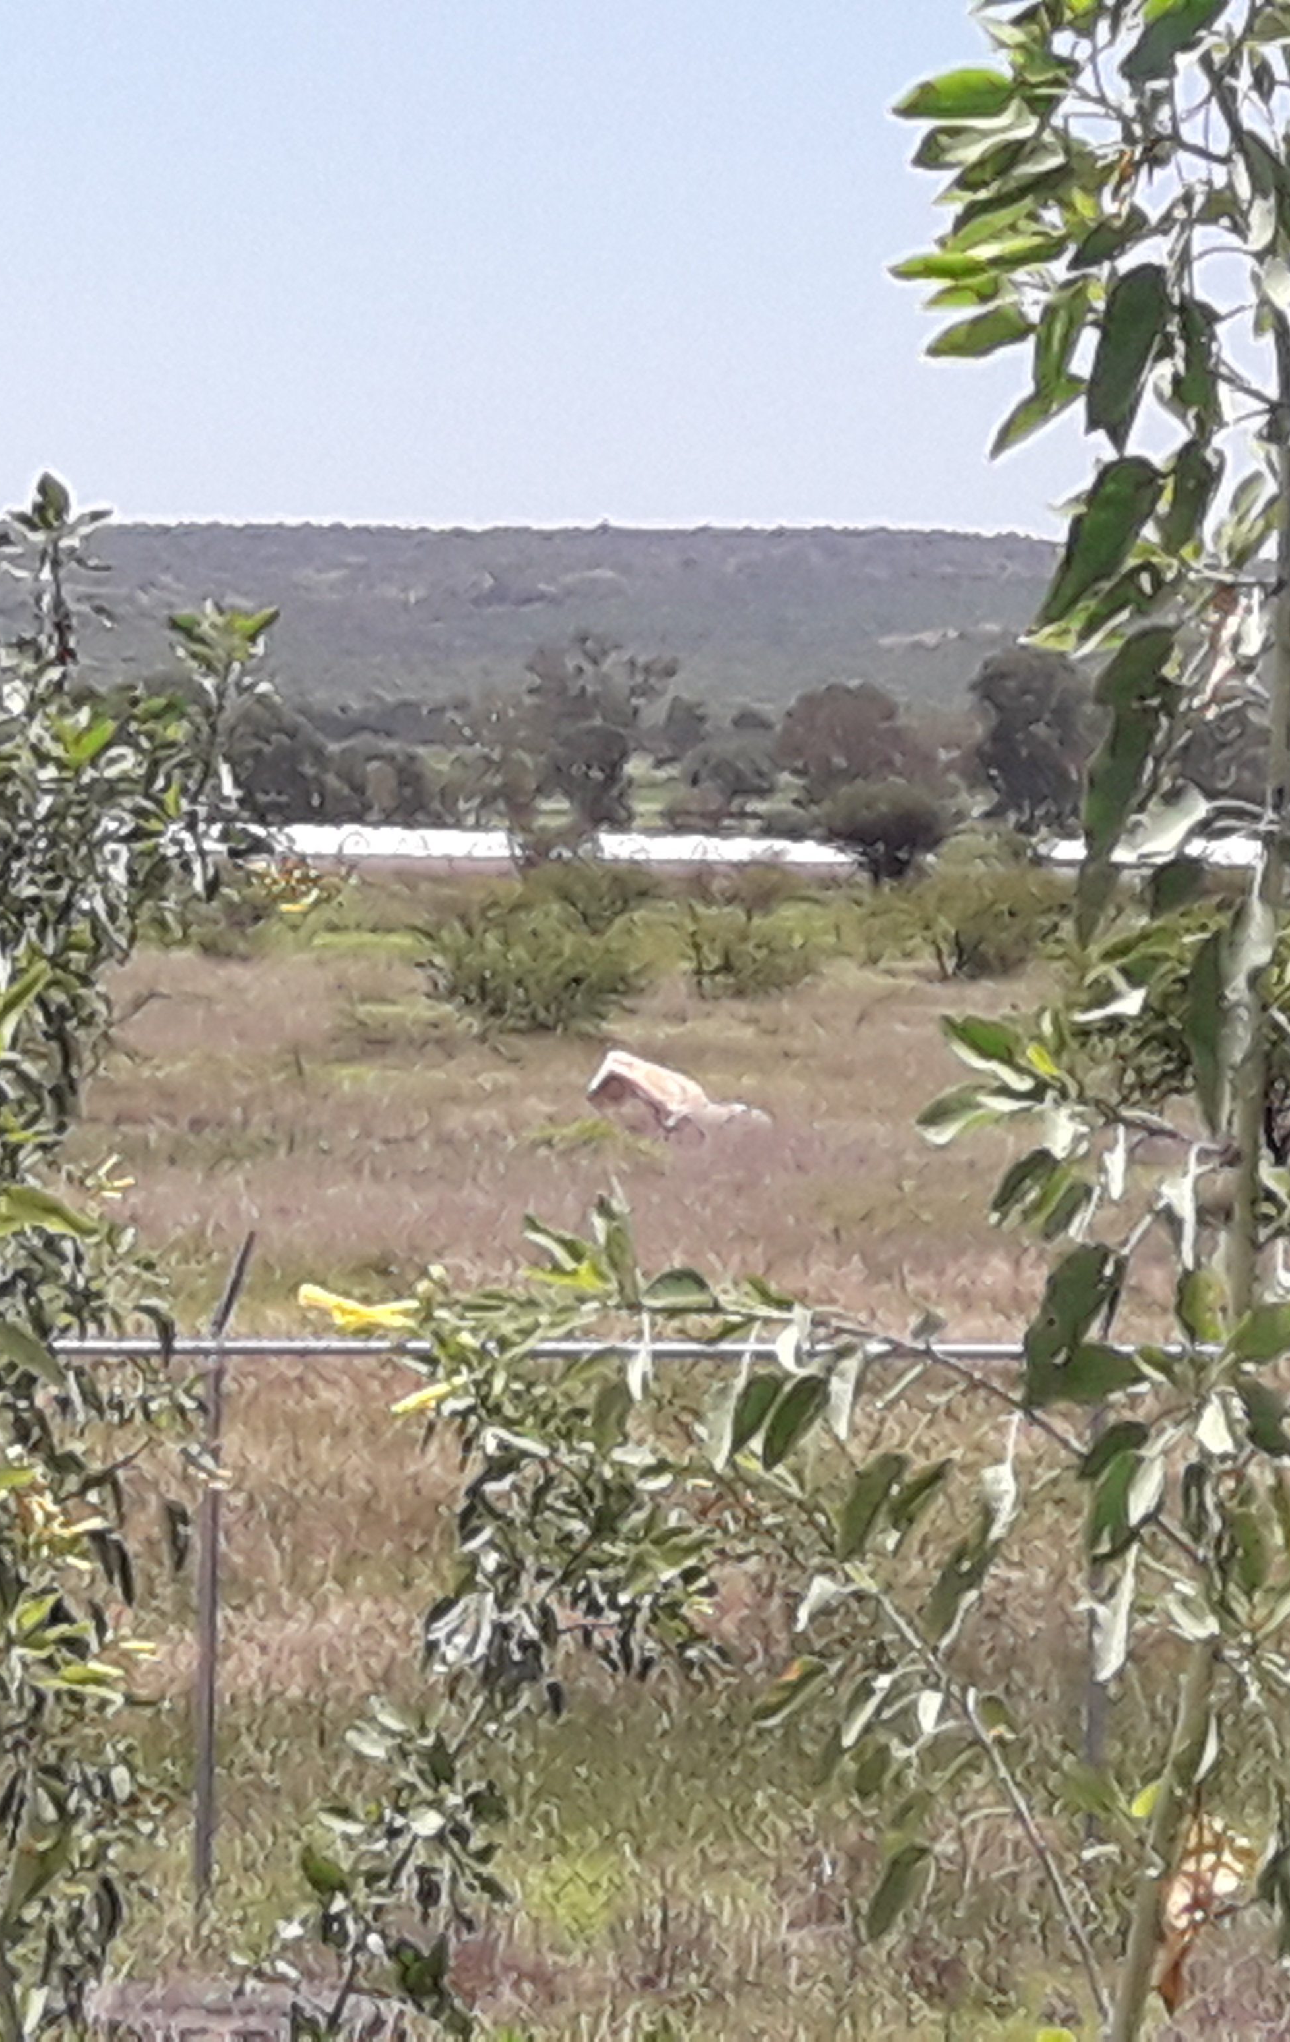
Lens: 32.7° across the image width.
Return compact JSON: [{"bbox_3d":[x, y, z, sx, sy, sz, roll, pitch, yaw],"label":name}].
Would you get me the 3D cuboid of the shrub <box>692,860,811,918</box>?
[{"bbox_3d":[2.118,-2.575,43.000,2.370,1.100,2.080,1,8,0],"label":"shrub"}]

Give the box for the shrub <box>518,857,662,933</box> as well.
[{"bbox_3d":[-0.973,-2.251,39.500,2.590,1.310,2.280,1,8,0],"label":"shrub"}]

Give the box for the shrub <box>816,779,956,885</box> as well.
[{"bbox_3d":[5.730,-4.538,52.500,3.300,2.480,2.900,1,8,0],"label":"shrub"}]

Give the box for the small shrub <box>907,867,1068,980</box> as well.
[{"bbox_3d":[5.365,-1.533,34.500,2.500,1.730,2.200,1,8,0],"label":"small shrub"}]

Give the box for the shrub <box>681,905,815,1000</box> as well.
[{"bbox_3d":[1.545,-0.989,32.000,1.950,1.360,1.710,1,8,0],"label":"shrub"}]

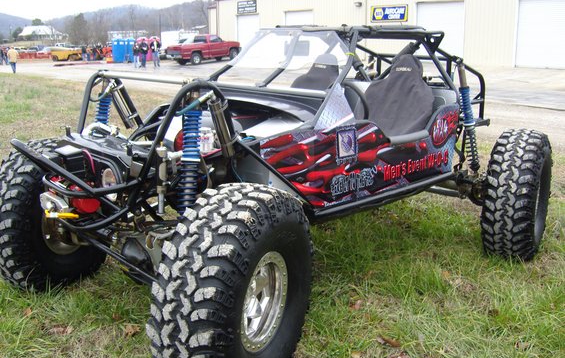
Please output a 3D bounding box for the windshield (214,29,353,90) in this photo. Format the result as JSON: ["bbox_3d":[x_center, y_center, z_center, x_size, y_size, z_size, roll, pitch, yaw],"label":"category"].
[{"bbox_3d":[-0.006,-0.761,3.585,1.150,0.480,0.120,15,-22,46],"label":"windshield"}]

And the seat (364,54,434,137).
[{"bbox_3d":[0.695,-0.392,3.854,0.680,0.930,0.560,-4,13,-43],"label":"seat"}]

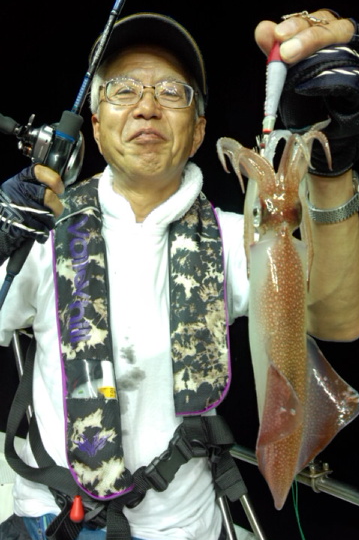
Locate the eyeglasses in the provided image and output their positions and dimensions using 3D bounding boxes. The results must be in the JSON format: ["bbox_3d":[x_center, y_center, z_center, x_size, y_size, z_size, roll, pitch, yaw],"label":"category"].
[{"bbox_3d":[-0.048,-0.252,0.757,0.140,0.043,0.140,4,-4,-3],"label":"eyeglasses"}]

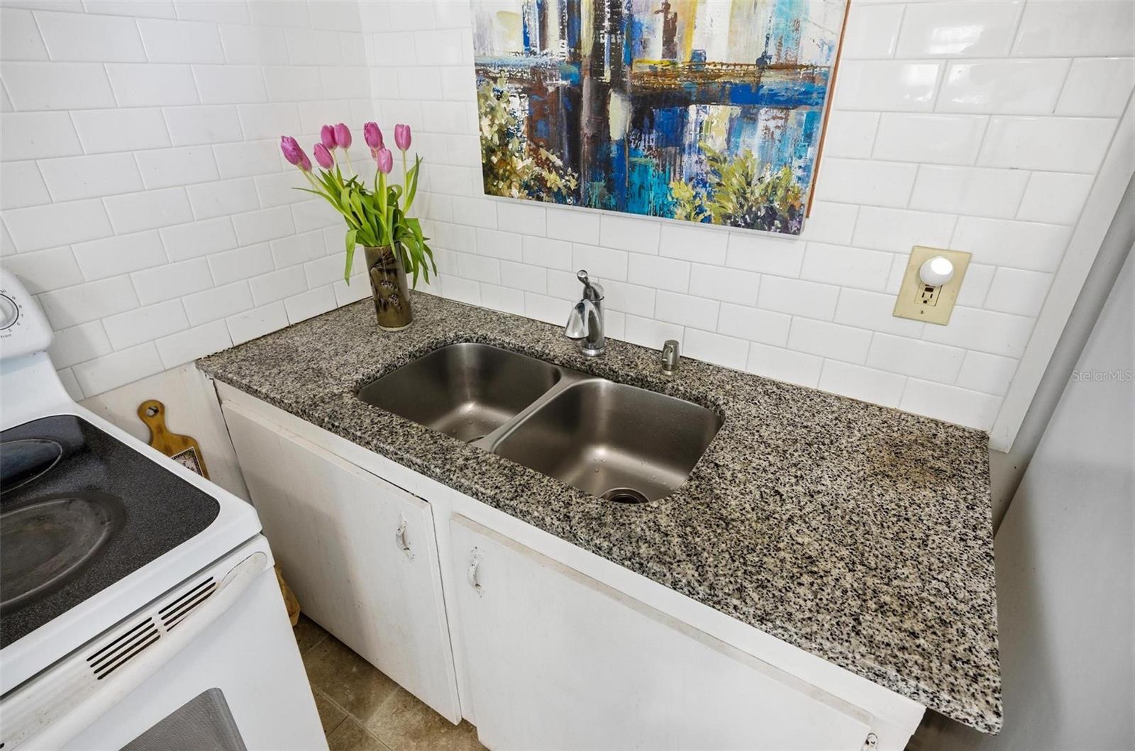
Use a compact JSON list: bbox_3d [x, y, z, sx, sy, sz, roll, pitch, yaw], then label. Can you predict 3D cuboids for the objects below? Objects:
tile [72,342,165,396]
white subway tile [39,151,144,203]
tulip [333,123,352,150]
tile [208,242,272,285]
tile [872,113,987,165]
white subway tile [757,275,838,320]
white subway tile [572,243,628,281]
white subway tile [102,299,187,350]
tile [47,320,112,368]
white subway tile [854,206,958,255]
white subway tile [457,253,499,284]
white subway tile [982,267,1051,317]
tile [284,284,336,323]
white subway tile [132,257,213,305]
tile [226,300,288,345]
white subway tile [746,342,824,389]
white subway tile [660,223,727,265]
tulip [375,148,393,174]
[{"bbox_3d":[-0.956,-0.015,1.213,0.010,0.076,0.152,17,32,29],"label":"tile"},{"bbox_3d":[-0.905,-0.381,1.081,0.010,0.075,0.152,16,32,28],"label":"white subway tile"},{"bbox_3d":[-0.512,-0.546,1.293,0.039,0.057,0.039,-10,29,-18],"label":"tulip"},{"bbox_3d":[-0.781,-0.268,1.359,0.010,0.075,0.152,16,32,28],"label":"tile"},{"bbox_3d":[0.604,-0.398,0.951,0.152,0.076,0.009,16,32,28],"label":"tile"},{"bbox_3d":[0.474,-0.161,1.166,0.153,0.076,0.009,16,32,28],"label":"white subway tile"},{"bbox_3d":[0.080,-0.274,1.373,0.151,0.075,0.008,16,32,28],"label":"white subway tile"},{"bbox_3d":[-0.910,-0.113,1.230,0.009,0.076,0.153,16,32,28],"label":"white subway tile"},{"bbox_3d":[-0.998,-0.053,1.121,0.010,0.076,0.152,17,32,29],"label":"tile"},{"bbox_3d":[0.604,-0.263,1.022,0.152,0.076,0.009,16,32,28],"label":"white subway tile"},{"bbox_3d":[-0.246,-0.304,1.599,0.153,0.075,0.009,16,32,28],"label":"white subway tile"},{"bbox_3d":[0.768,-0.144,0.966,0.078,0.075,0.010,16,32,28],"label":"white subway tile"},{"bbox_3d":[-0.704,-0.196,1.559,0.010,0.075,0.153,16,32,28],"label":"tile"},{"bbox_3d":[-0.872,-0.211,1.256,0.010,0.076,0.152,17,32,29],"label":"white subway tile"},{"bbox_3d":[-0.785,-0.139,1.438,0.008,0.072,0.151,16,32,28],"label":"tile"},{"bbox_3d":[0.469,-0.025,1.226,0.152,0.075,0.010,16,32,28],"label":"white subway tile"},{"bbox_3d":[0.276,-0.289,1.241,0.152,0.076,0.009,16,32,28],"label":"white subway tile"},{"bbox_3d":[-0.430,-0.505,1.333,0.037,0.058,0.037,-5,28,-17],"label":"tulip"}]

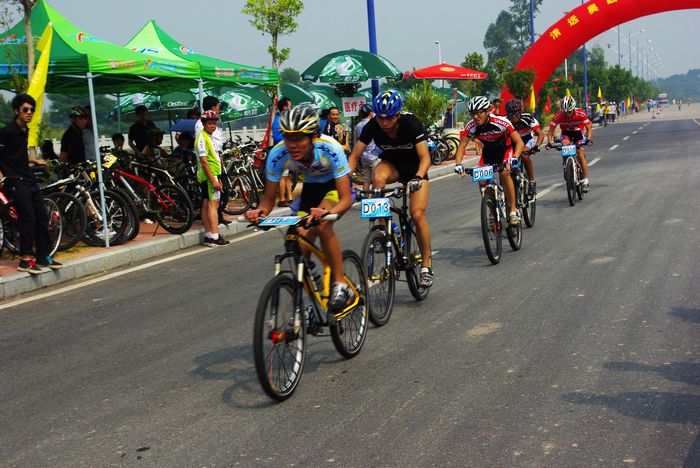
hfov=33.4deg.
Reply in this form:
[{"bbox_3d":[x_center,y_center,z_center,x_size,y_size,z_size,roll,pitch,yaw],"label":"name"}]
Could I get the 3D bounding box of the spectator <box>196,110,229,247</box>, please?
[{"bbox_3d":[-1.691,-0.687,14.150,0.380,1.620,0.460,0,6,27],"label":"spectator"}]

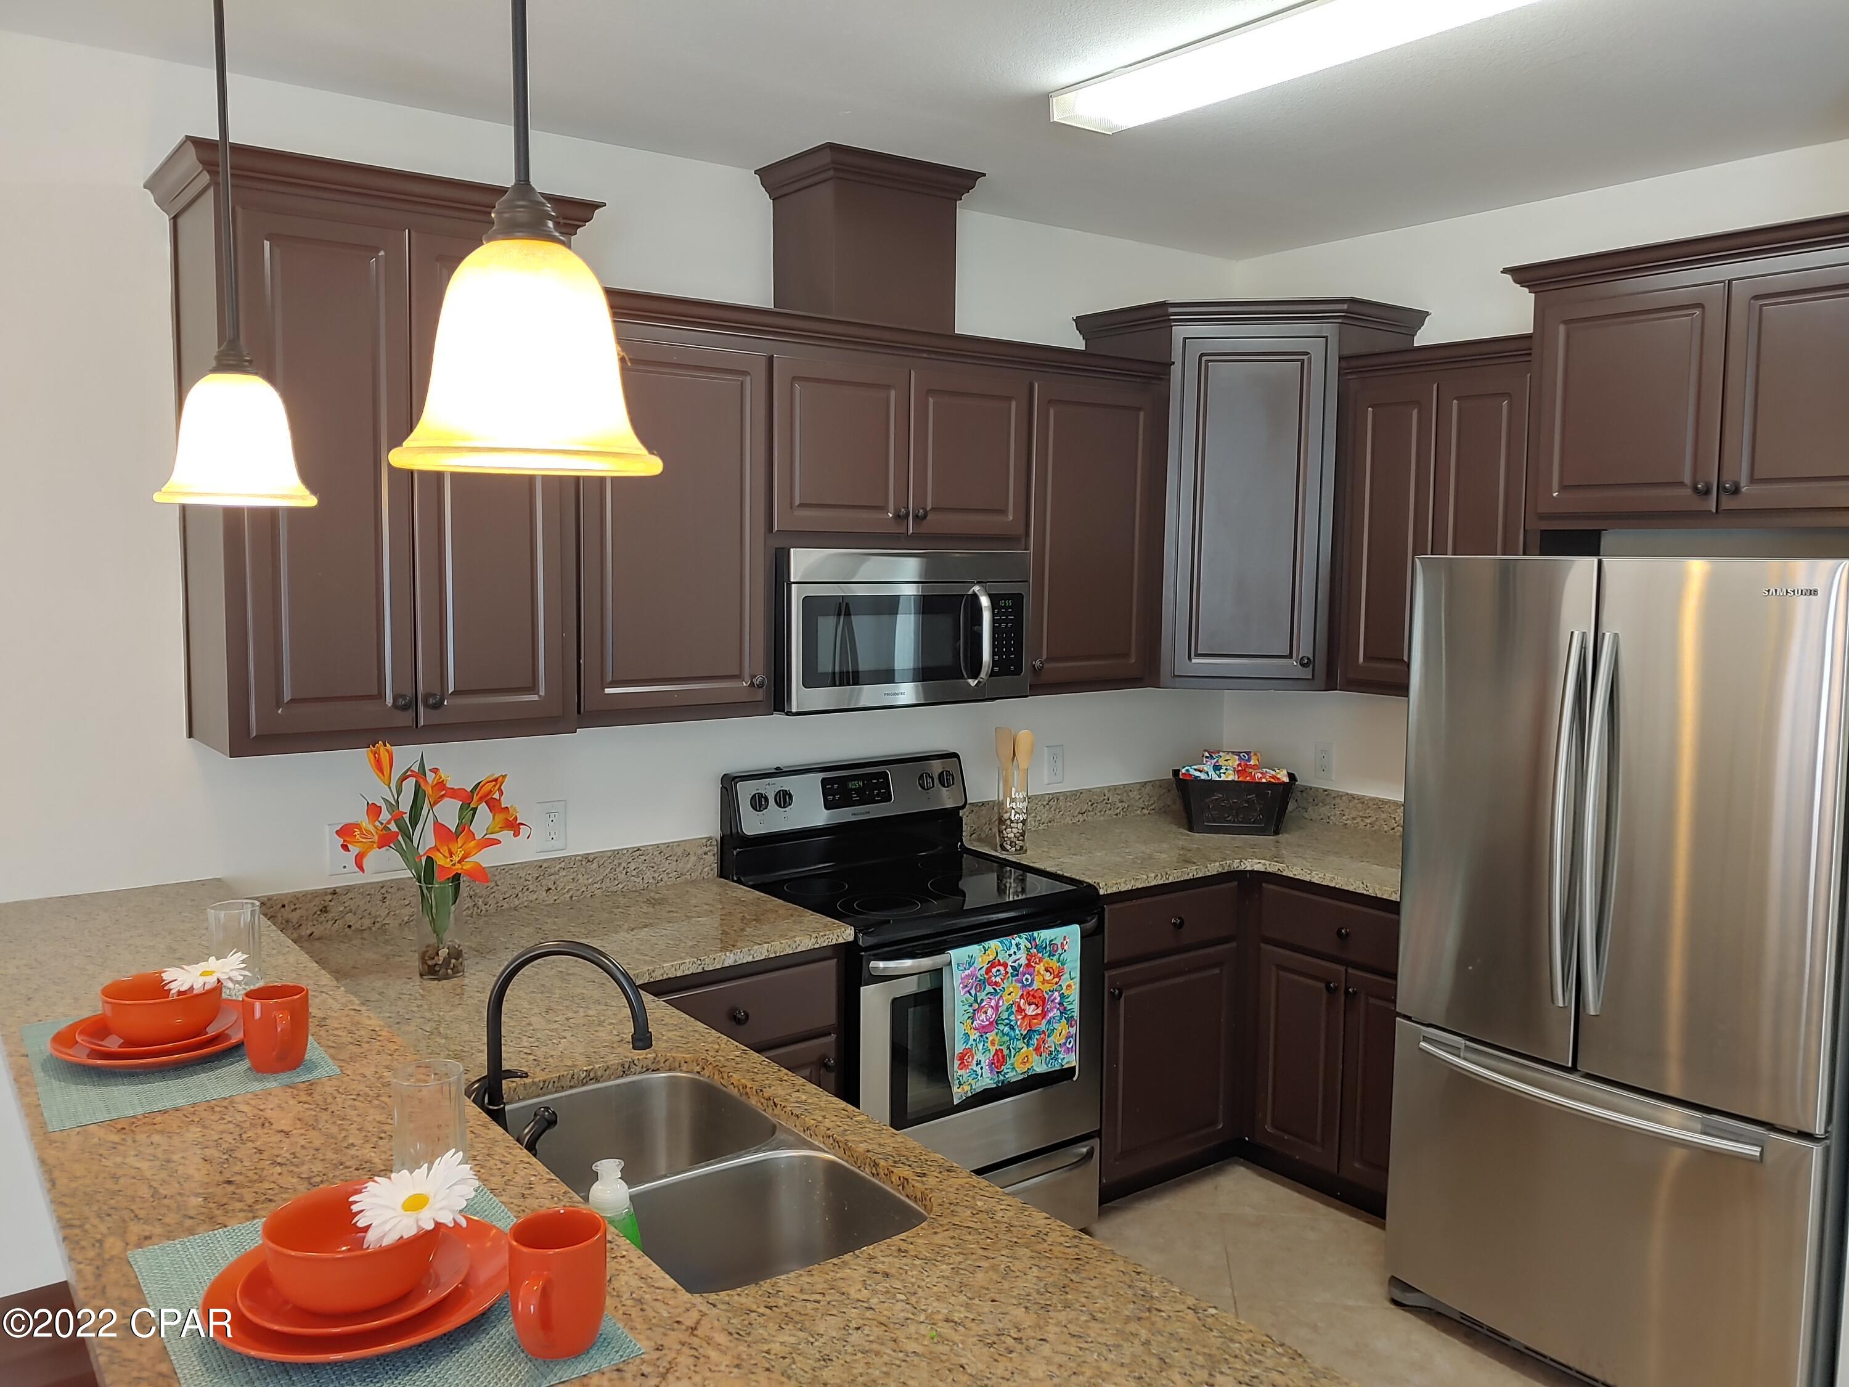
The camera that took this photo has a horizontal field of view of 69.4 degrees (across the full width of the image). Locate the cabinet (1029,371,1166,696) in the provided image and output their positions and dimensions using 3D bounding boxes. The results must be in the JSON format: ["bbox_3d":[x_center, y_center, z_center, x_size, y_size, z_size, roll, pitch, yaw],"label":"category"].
[{"bbox_3d":[0.396,-0.456,3.923,0.570,0.870,0.341,-4,7,-37],"label":"cabinet"}]

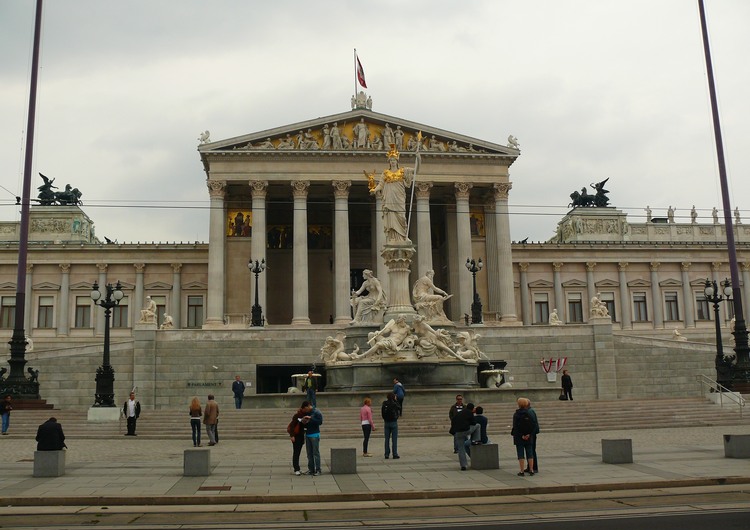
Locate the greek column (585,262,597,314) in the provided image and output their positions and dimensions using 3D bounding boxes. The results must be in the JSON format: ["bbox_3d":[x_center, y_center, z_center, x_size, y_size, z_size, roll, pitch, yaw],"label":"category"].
[{"bbox_3d":[20.603,2.977,71.524,0.950,6.500,0.950,0,-10,-6],"label":"greek column"}]

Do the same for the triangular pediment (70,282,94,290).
[{"bbox_3d":[-27.523,2.012,71.603,2.620,0.820,0.500,0,-10,-5],"label":"triangular pediment"}]

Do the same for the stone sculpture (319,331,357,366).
[{"bbox_3d":[-1.844,4.459,40.754,1.900,1.714,1.300,2,-10,-19],"label":"stone sculpture"}]

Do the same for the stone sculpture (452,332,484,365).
[{"bbox_3d":[4.919,4.339,39.992,1.550,1.759,1.300,-4,-10,20],"label":"stone sculpture"}]

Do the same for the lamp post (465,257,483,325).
[{"bbox_3d":[8.274,2.150,63.074,1.400,5.643,1.400,0,-10,-6],"label":"lamp post"}]

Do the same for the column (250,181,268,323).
[{"bbox_3d":[-10.022,-1.213,65.550,1.500,12.565,1.500,0,-10,-6],"label":"column"}]

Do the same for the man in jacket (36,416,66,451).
[{"bbox_3d":[-7.849,4.390,18.362,0.680,1.361,0.750,0,-9,-10],"label":"man in jacket"}]

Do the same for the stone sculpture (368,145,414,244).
[{"bbox_3d":[0.923,-3.829,41.176,2.600,5.550,1.800,0,-10,-6],"label":"stone sculpture"}]

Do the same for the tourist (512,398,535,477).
[{"bbox_3d":[3.221,3.715,16.436,0.470,1.646,0.420,1,-9,-14],"label":"tourist"}]

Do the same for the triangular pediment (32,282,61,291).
[{"bbox_3d":[-30.862,2.004,71.319,2.620,0.820,0.500,0,-10,-5],"label":"triangular pediment"}]

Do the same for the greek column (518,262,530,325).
[{"bbox_3d":[14.934,3.215,75.034,0.980,7.026,0.980,0,-10,-5],"label":"greek column"}]

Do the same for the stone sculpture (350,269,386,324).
[{"bbox_3d":[-0.322,1.656,39.055,1.888,2.890,1.450,2,-10,-17],"label":"stone sculpture"}]

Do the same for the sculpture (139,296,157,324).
[{"bbox_3d":[-15.875,3.158,53.253,1.250,1.904,0.950,1,-9,-11],"label":"sculpture"}]

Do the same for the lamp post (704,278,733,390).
[{"bbox_3d":[17.668,3.557,38.773,1.450,5.795,1.400,0,-10,-5],"label":"lamp post"}]

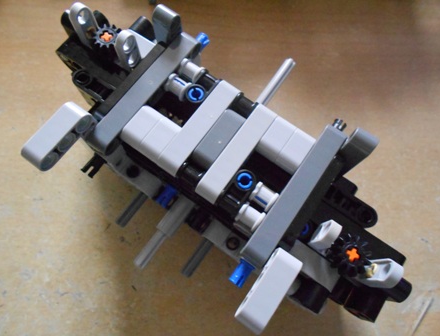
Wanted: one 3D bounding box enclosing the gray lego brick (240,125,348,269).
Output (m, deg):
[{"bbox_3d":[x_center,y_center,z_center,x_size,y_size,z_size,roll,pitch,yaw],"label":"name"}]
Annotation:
[{"bbox_3d":[0.026,0.008,0.115,0.008,0.008,0.056,35,75,8],"label":"gray lego brick"}]

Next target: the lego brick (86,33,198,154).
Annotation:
[{"bbox_3d":[-0.027,-0.028,0.124,0.008,0.008,0.056,35,75,8],"label":"lego brick"}]

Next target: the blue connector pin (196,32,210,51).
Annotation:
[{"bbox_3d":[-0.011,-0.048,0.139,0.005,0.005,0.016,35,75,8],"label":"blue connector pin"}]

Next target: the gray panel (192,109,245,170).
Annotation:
[{"bbox_3d":[0.000,-0.010,0.119,0.008,0.008,0.024,35,75,8],"label":"gray panel"}]

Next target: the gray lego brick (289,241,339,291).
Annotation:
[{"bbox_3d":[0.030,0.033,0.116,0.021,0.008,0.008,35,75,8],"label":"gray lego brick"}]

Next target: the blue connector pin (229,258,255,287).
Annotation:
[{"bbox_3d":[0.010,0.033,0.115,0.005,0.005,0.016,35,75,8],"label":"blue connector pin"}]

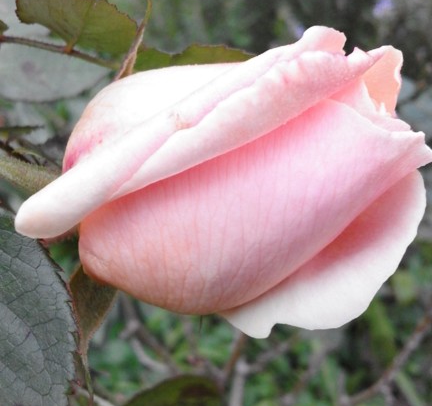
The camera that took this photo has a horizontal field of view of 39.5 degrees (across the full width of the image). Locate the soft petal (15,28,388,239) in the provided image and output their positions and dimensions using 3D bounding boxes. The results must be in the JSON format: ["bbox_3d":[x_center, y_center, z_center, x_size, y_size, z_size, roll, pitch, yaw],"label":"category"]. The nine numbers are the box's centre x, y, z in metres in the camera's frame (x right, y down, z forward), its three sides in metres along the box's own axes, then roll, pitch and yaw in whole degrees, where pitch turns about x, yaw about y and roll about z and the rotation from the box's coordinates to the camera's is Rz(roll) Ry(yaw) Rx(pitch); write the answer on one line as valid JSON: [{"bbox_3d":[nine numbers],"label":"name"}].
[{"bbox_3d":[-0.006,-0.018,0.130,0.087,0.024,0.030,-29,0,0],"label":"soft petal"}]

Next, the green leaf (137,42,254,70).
[{"bbox_3d":[-0.006,-0.038,0.165,0.033,0.012,0.015,0,18,0],"label":"green leaf"}]

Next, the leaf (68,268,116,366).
[{"bbox_3d":[-0.029,0.025,0.140,0.012,0.026,0.010,6,0,-6],"label":"leaf"}]

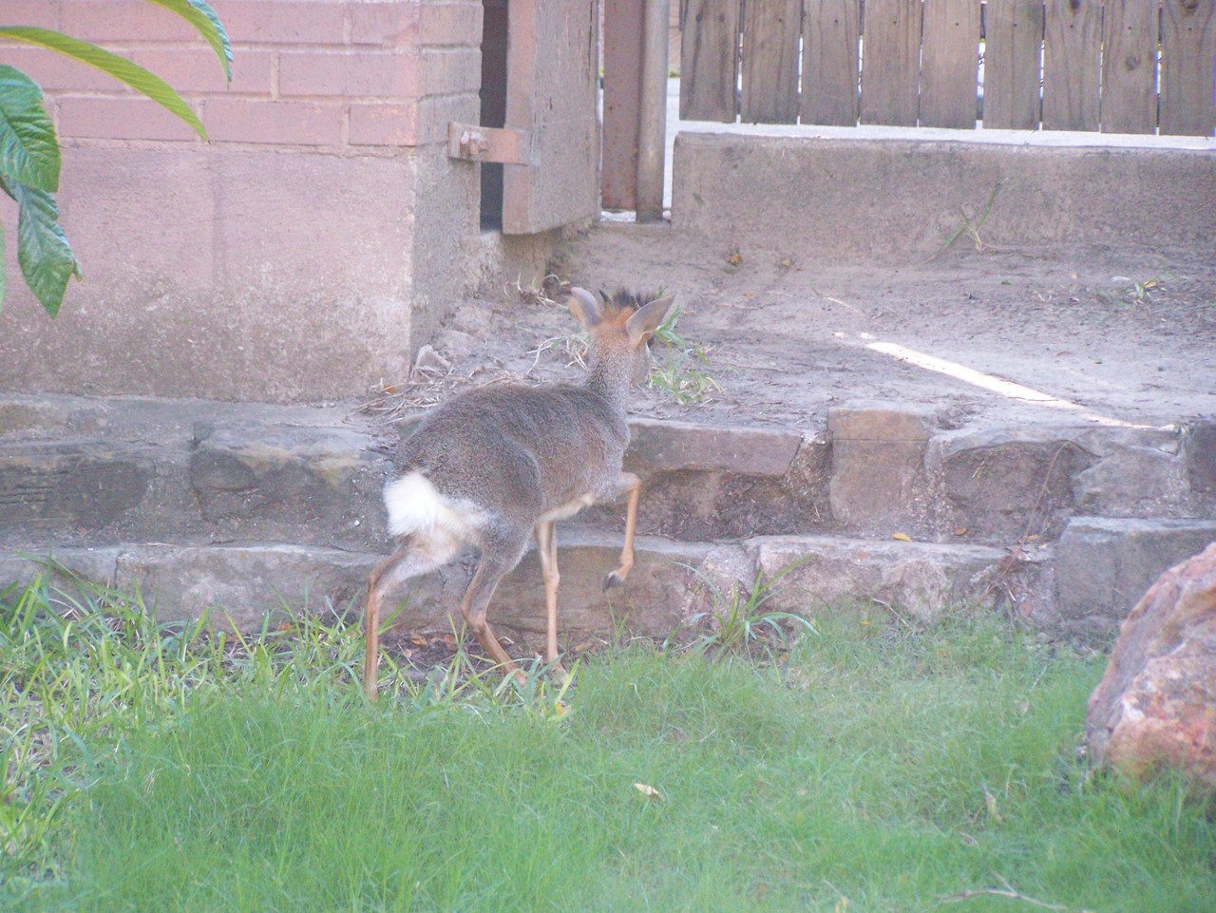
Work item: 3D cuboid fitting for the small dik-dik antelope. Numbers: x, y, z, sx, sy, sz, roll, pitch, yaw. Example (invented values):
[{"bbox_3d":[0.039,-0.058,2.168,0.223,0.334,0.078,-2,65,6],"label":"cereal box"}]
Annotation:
[{"bbox_3d":[-0.107,0.047,6.950,0.180,0.485,0.470,7,8,40],"label":"small dik-dik antelope"}]

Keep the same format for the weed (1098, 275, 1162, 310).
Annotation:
[{"bbox_3d":[0.836,-0.262,8.950,0.100,0.045,0.090,2,6,0],"label":"weed"}]

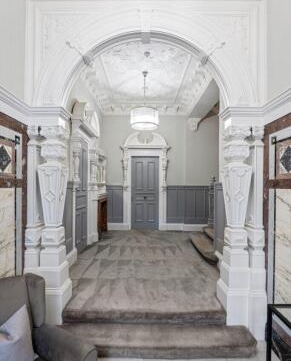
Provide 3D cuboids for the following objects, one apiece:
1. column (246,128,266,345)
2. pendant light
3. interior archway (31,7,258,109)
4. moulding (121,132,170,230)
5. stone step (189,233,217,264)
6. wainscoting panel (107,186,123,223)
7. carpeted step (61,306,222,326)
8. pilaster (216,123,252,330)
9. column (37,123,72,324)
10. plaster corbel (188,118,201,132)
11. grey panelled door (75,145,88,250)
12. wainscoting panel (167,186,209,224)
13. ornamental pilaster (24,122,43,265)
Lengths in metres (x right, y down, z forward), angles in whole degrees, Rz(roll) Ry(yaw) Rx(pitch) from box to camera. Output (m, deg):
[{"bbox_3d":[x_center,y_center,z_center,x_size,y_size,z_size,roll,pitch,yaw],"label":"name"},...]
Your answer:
[{"bbox_3d":[1.159,0.510,2.081,0.191,2.194,0.216,0,-1,0],"label":"column"},{"bbox_3d":[-0.020,-1.536,3.660,0.540,1.050,0.540,0,0,0],"label":"pendant light"},{"bbox_3d":[-0.010,-1.329,2.173,2.431,1.092,0.247,0,-1,0],"label":"interior archway"},{"bbox_3d":[0.000,0.031,5.583,1.452,2.853,0.165,0,-1,0],"label":"moulding"},{"bbox_3d":[1.250,1.296,3.800,0.360,0.160,1.380,0,0,0],"label":"stone step"},{"bbox_3d":[-0.850,0.664,5.345,0.480,1.035,0.040,0,0,0],"label":"wainscoting panel"},{"bbox_3d":[-0.010,1.456,2.180,1.740,0.168,0.300,0,0,0],"label":"carpeted step"},{"bbox_3d":[0.998,0.472,2.175,0.270,2.130,0.270,0,0,0],"label":"pilaster"},{"bbox_3d":[-1.005,0.472,2.175,0.270,2.130,0.270,0,0,0],"label":"column"},{"bbox_3d":[1.390,-1.520,5.430,0.300,0.380,0.310,0,0,0],"label":"plaster corbel"},{"bbox_3d":[-1.308,0.333,3.955,0.062,2.142,0.803,0,-1,0],"label":"grey panelled door"},{"bbox_3d":[1.236,0.721,5.614,1.257,1.102,0.062,0,-1,0],"label":"wainscoting panel"},{"bbox_3d":[-1.190,0.175,2.142,0.180,1.504,0.196,0,-1,0],"label":"ornamental pilaster"}]

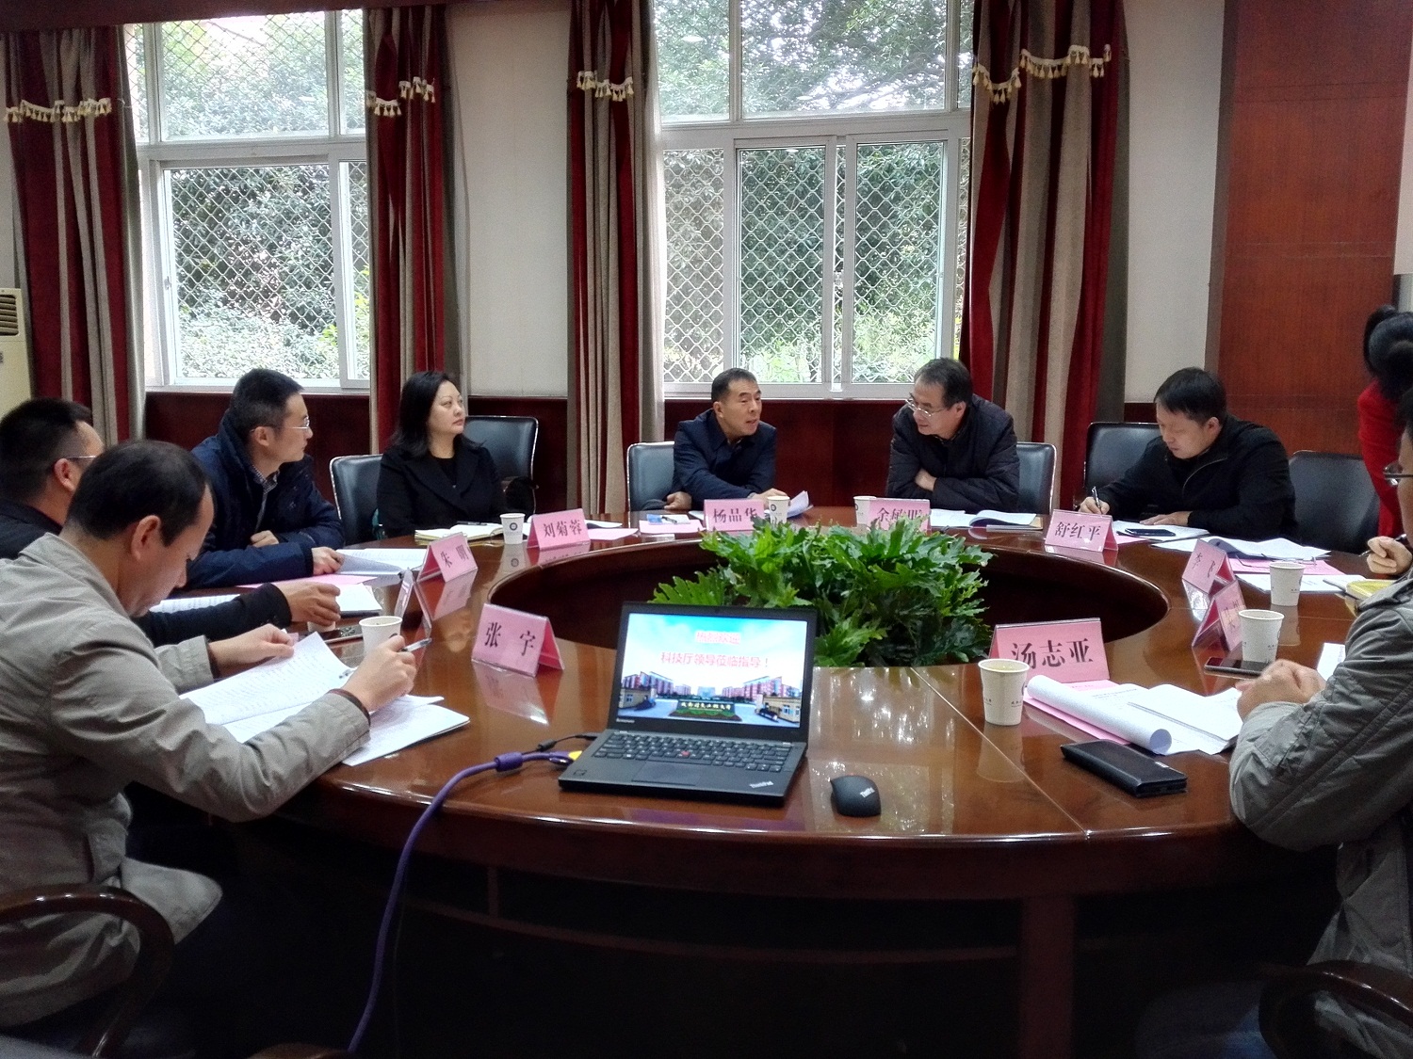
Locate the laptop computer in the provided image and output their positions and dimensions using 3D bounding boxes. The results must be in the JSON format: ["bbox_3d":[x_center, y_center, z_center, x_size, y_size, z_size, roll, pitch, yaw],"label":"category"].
[{"bbox_3d":[-0.015,0.237,1.675,0.305,0.208,0.290,2,8,14],"label":"laptop computer"}]

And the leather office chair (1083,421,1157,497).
[{"bbox_3d":[2.099,0.005,5.810,0.600,0.980,0.620,3,9,18],"label":"leather office chair"}]

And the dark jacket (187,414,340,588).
[{"bbox_3d":[-1.241,0.004,3.254,0.470,0.660,0.520,6,10,36],"label":"dark jacket"}]

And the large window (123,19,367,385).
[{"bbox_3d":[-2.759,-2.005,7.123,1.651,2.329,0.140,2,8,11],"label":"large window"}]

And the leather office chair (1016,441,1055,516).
[{"bbox_3d":[1.151,0.148,4.868,0.570,0.980,0.620,3,9,22],"label":"leather office chair"}]

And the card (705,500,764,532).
[{"bbox_3d":[0.099,-0.050,4.076,0.204,0.103,0.072,-1,8,-8],"label":"card"}]

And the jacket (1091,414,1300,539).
[{"bbox_3d":[1.699,-0.116,4.125,0.480,0.550,0.600,-8,11,-43],"label":"jacket"}]

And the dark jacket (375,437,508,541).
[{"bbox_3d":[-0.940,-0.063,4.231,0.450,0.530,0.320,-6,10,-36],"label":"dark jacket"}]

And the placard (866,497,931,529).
[{"bbox_3d":[0.660,-0.050,4.044,0.204,0.103,0.072,1,8,7],"label":"placard"}]

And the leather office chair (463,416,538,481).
[{"bbox_3d":[-1.191,-0.058,6.205,0.600,0.980,0.620,1,8,9],"label":"leather office chair"}]

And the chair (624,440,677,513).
[{"bbox_3d":[-0.051,0.135,4.950,0.600,0.960,0.620,-2,9,-17],"label":"chair"}]

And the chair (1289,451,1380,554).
[{"bbox_3d":[2.022,0.227,4.253,0.620,0.980,0.570,-3,8,-17],"label":"chair"}]

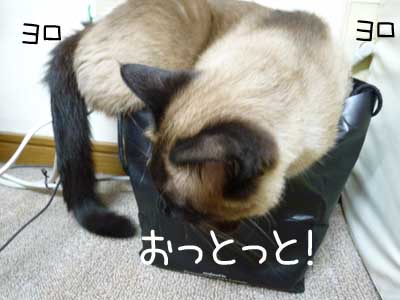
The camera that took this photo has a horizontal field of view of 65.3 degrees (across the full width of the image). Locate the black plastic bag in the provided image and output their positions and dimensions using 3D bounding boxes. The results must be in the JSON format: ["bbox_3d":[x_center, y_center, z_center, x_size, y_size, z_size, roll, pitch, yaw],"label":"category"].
[{"bbox_3d":[0.047,0.032,0.387,0.222,0.245,0.135,7,37,10],"label":"black plastic bag"}]

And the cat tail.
[{"bbox_3d":[-0.136,-0.010,0.413,0.098,0.275,0.075,5,36,6],"label":"cat tail"}]

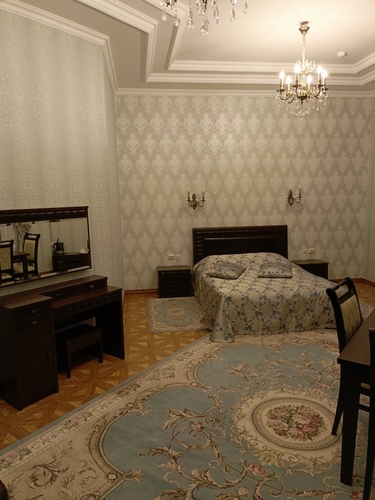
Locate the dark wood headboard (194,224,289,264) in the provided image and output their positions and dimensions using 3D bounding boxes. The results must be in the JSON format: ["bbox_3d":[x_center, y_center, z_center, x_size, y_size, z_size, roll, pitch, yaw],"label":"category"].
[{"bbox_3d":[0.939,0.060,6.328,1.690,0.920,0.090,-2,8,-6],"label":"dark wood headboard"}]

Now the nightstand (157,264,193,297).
[{"bbox_3d":[-0.222,0.526,6.017,0.520,0.447,0.380,-2,9,-6],"label":"nightstand"}]

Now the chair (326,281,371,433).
[{"bbox_3d":[1.282,0.774,2.458,0.540,1.035,0.450,7,12,41],"label":"chair"}]

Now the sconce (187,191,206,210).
[{"bbox_3d":[0.144,-0.820,5.921,0.300,0.350,0.220,-2,9,-6],"label":"sconce"}]

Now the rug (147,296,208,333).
[{"bbox_3d":[-0.151,0.884,5.154,0.810,0.012,1.440,-2,9,-6],"label":"rug"}]

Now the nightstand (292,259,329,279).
[{"bbox_3d":[2.116,0.437,6.277,0.520,0.447,0.380,-2,9,-6],"label":"nightstand"}]

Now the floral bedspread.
[{"bbox_3d":[1.024,0.522,5.219,1.800,0.660,2.100,-2,9,-6],"label":"floral bedspread"}]

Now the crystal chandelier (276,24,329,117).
[{"bbox_3d":[1.280,-1.992,4.002,0.600,0.970,0.600,-2,9,-6],"label":"crystal chandelier"}]

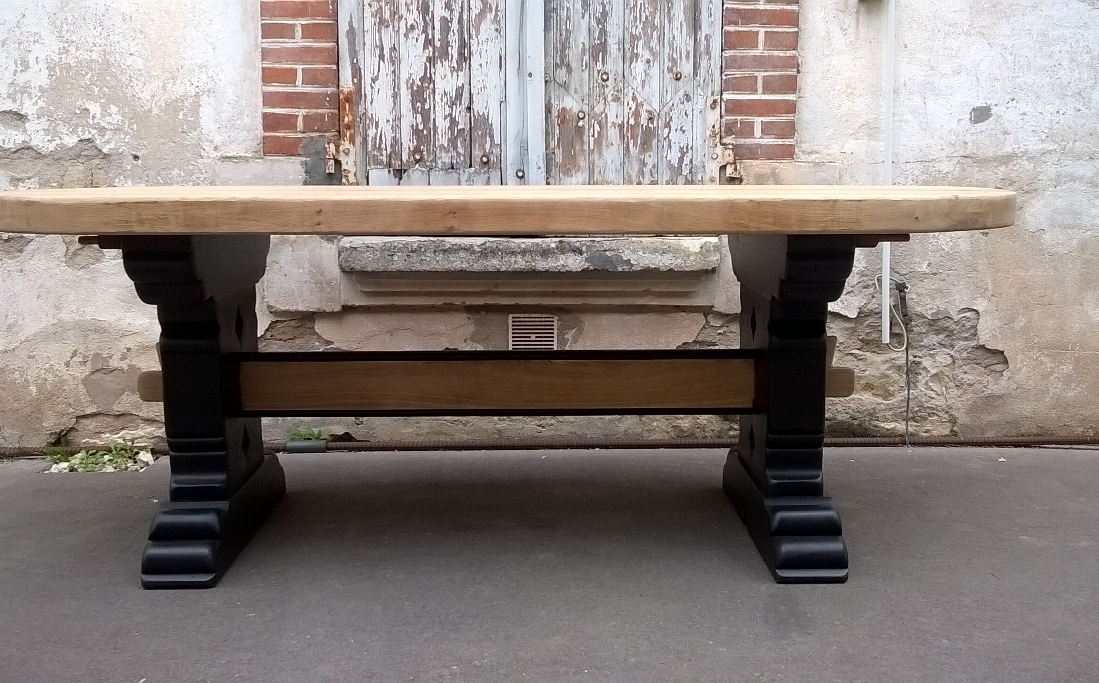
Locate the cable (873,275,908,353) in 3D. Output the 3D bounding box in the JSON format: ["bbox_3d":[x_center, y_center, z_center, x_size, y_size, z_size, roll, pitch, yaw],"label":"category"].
[{"bbox_3d":[0.999,-0.081,3.110,0.098,0.225,0.045,0,10,-1],"label":"cable"}]

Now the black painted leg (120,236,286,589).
[{"bbox_3d":[-0.747,0.086,2.371,0.146,0.718,0.624,0,10,-1],"label":"black painted leg"}]

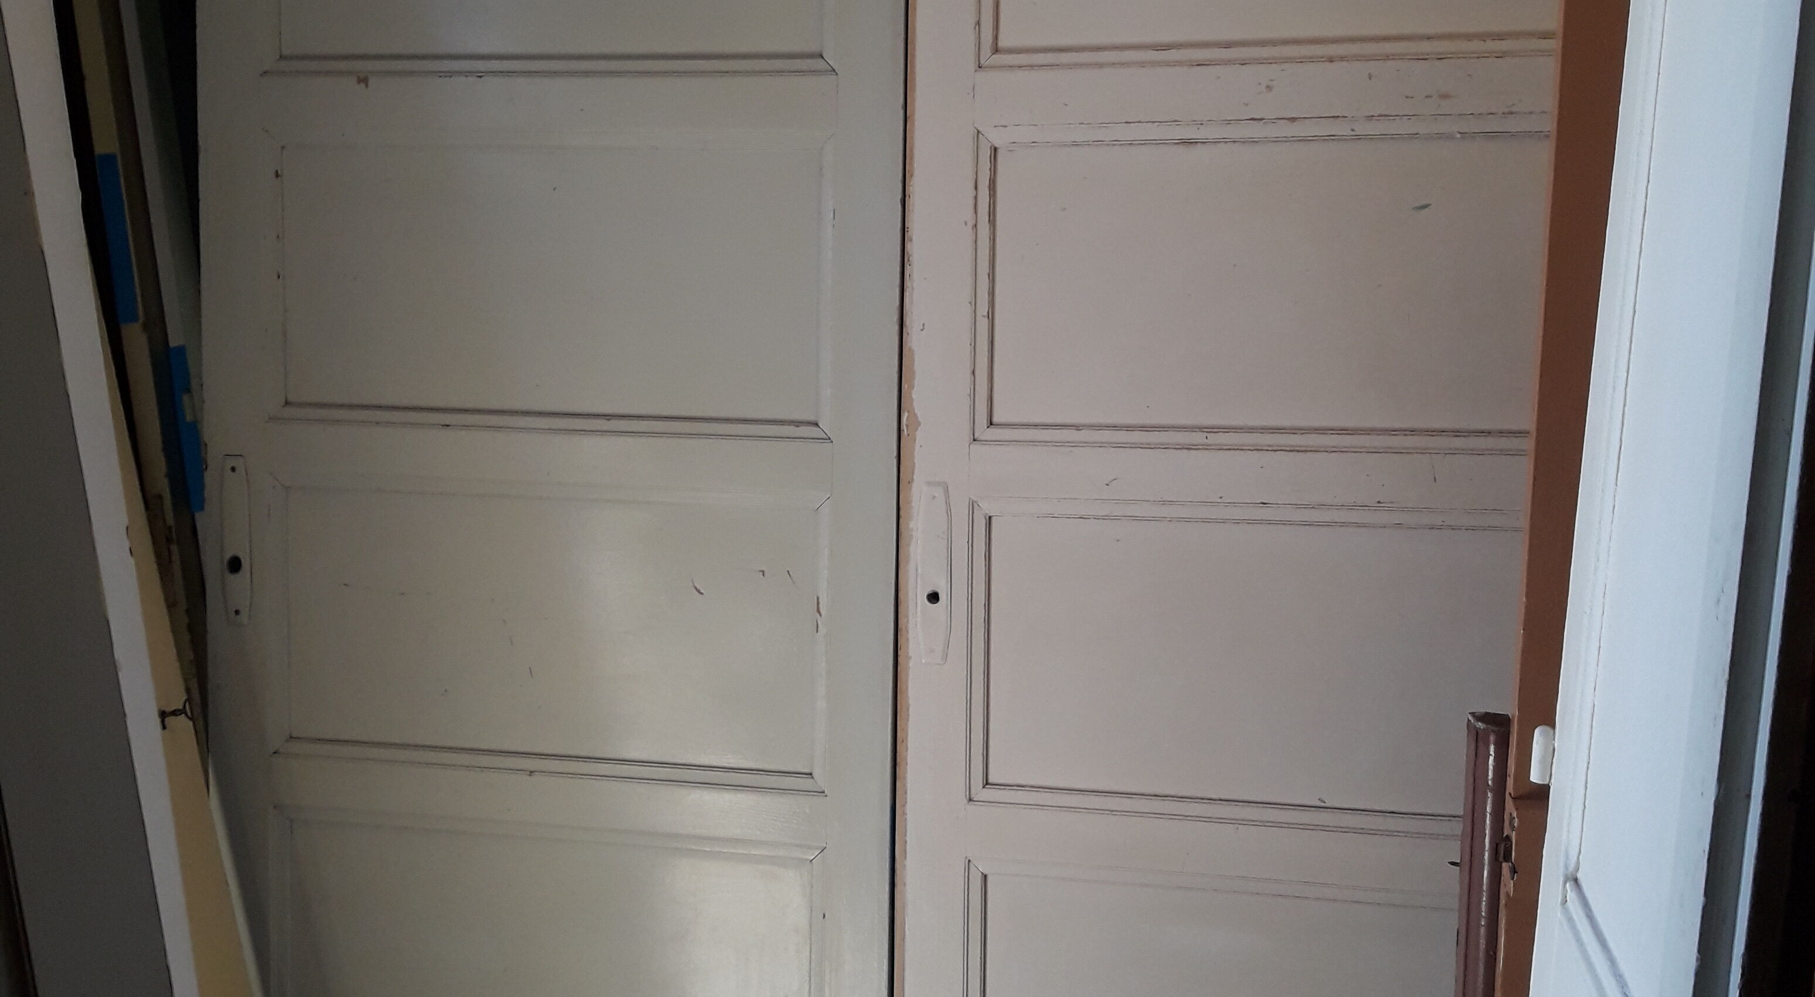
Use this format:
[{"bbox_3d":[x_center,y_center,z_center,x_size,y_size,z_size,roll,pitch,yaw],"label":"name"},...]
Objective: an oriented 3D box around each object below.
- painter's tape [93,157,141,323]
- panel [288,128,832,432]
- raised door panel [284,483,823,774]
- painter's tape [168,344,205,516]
[{"bbox_3d":[-0.927,-0.304,2.300,0.025,0.198,0.012,-2,9,14],"label":"painter's tape"},{"bbox_3d":[-0.397,-0.237,2.152,0.638,0.299,0.022,2,6,14],"label":"panel"},{"bbox_3d":[-0.404,0.144,2.188,0.638,0.299,0.022,2,6,14],"label":"raised door panel"},{"bbox_3d":[-0.880,-0.084,2.400,0.024,0.204,0.012,-3,9,14],"label":"painter's tape"}]

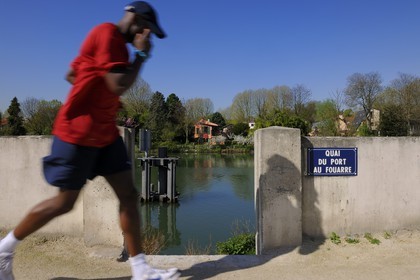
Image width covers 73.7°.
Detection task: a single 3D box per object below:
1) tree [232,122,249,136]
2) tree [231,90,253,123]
[{"bbox_3d":[8.170,-2.679,75.000,4.286,4.018,4.286,0,0,0],"label":"tree"},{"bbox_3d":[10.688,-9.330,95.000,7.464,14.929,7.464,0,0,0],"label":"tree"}]

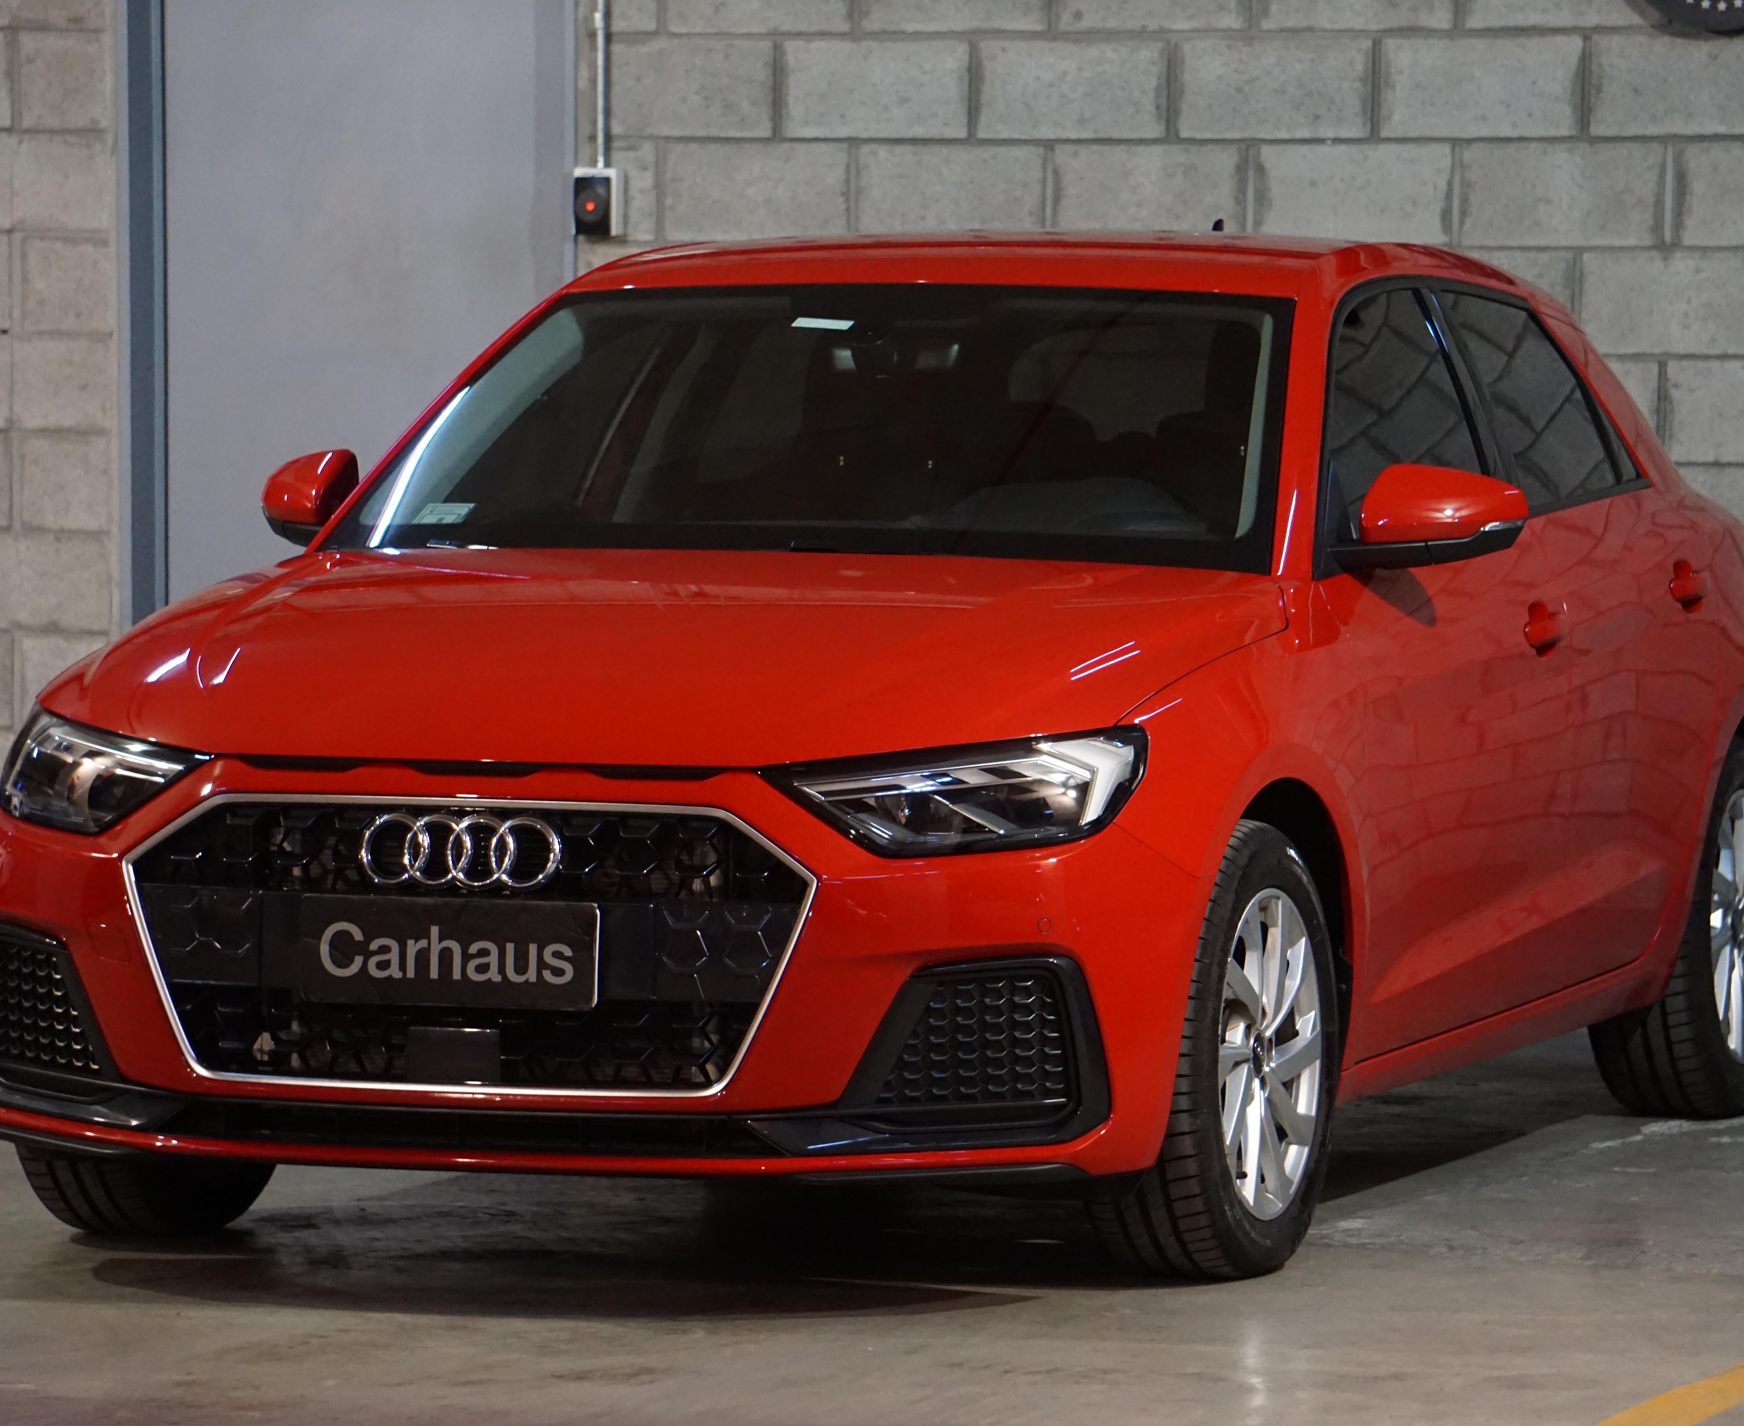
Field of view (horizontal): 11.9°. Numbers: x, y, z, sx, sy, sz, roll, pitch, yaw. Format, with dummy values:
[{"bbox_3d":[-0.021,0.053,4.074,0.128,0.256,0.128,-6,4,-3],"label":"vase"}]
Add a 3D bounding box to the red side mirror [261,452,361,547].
[{"bbox_3d":[-0.860,-0.315,12.375,0.210,0.160,0.240,1,3,20],"label":"red side mirror"}]

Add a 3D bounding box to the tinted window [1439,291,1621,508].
[{"bbox_3d":[1.006,-0.476,12.842,0.080,0.373,0.720,-28,-7,19],"label":"tinted window"}]

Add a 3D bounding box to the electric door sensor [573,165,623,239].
[{"bbox_3d":[-0.539,-1.004,16.474,0.088,0.130,0.060,2,3,19],"label":"electric door sensor"}]

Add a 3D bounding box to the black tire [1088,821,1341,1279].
[{"bbox_3d":[0.442,0.452,11.212,0.205,0.617,0.622,1,3,20],"label":"black tire"}]

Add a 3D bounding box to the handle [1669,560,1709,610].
[{"bbox_3d":[1.288,-0.201,13.186,0.045,0.070,0.185,1,3,20],"label":"handle"}]

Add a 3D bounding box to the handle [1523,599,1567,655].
[{"bbox_3d":[0.998,-0.128,12.413,0.045,0.070,0.185,1,3,20],"label":"handle"}]

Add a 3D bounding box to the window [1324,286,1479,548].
[{"bbox_3d":[0.746,-0.424,12.128,0.080,0.427,1.000,-26,-6,19],"label":"window"}]

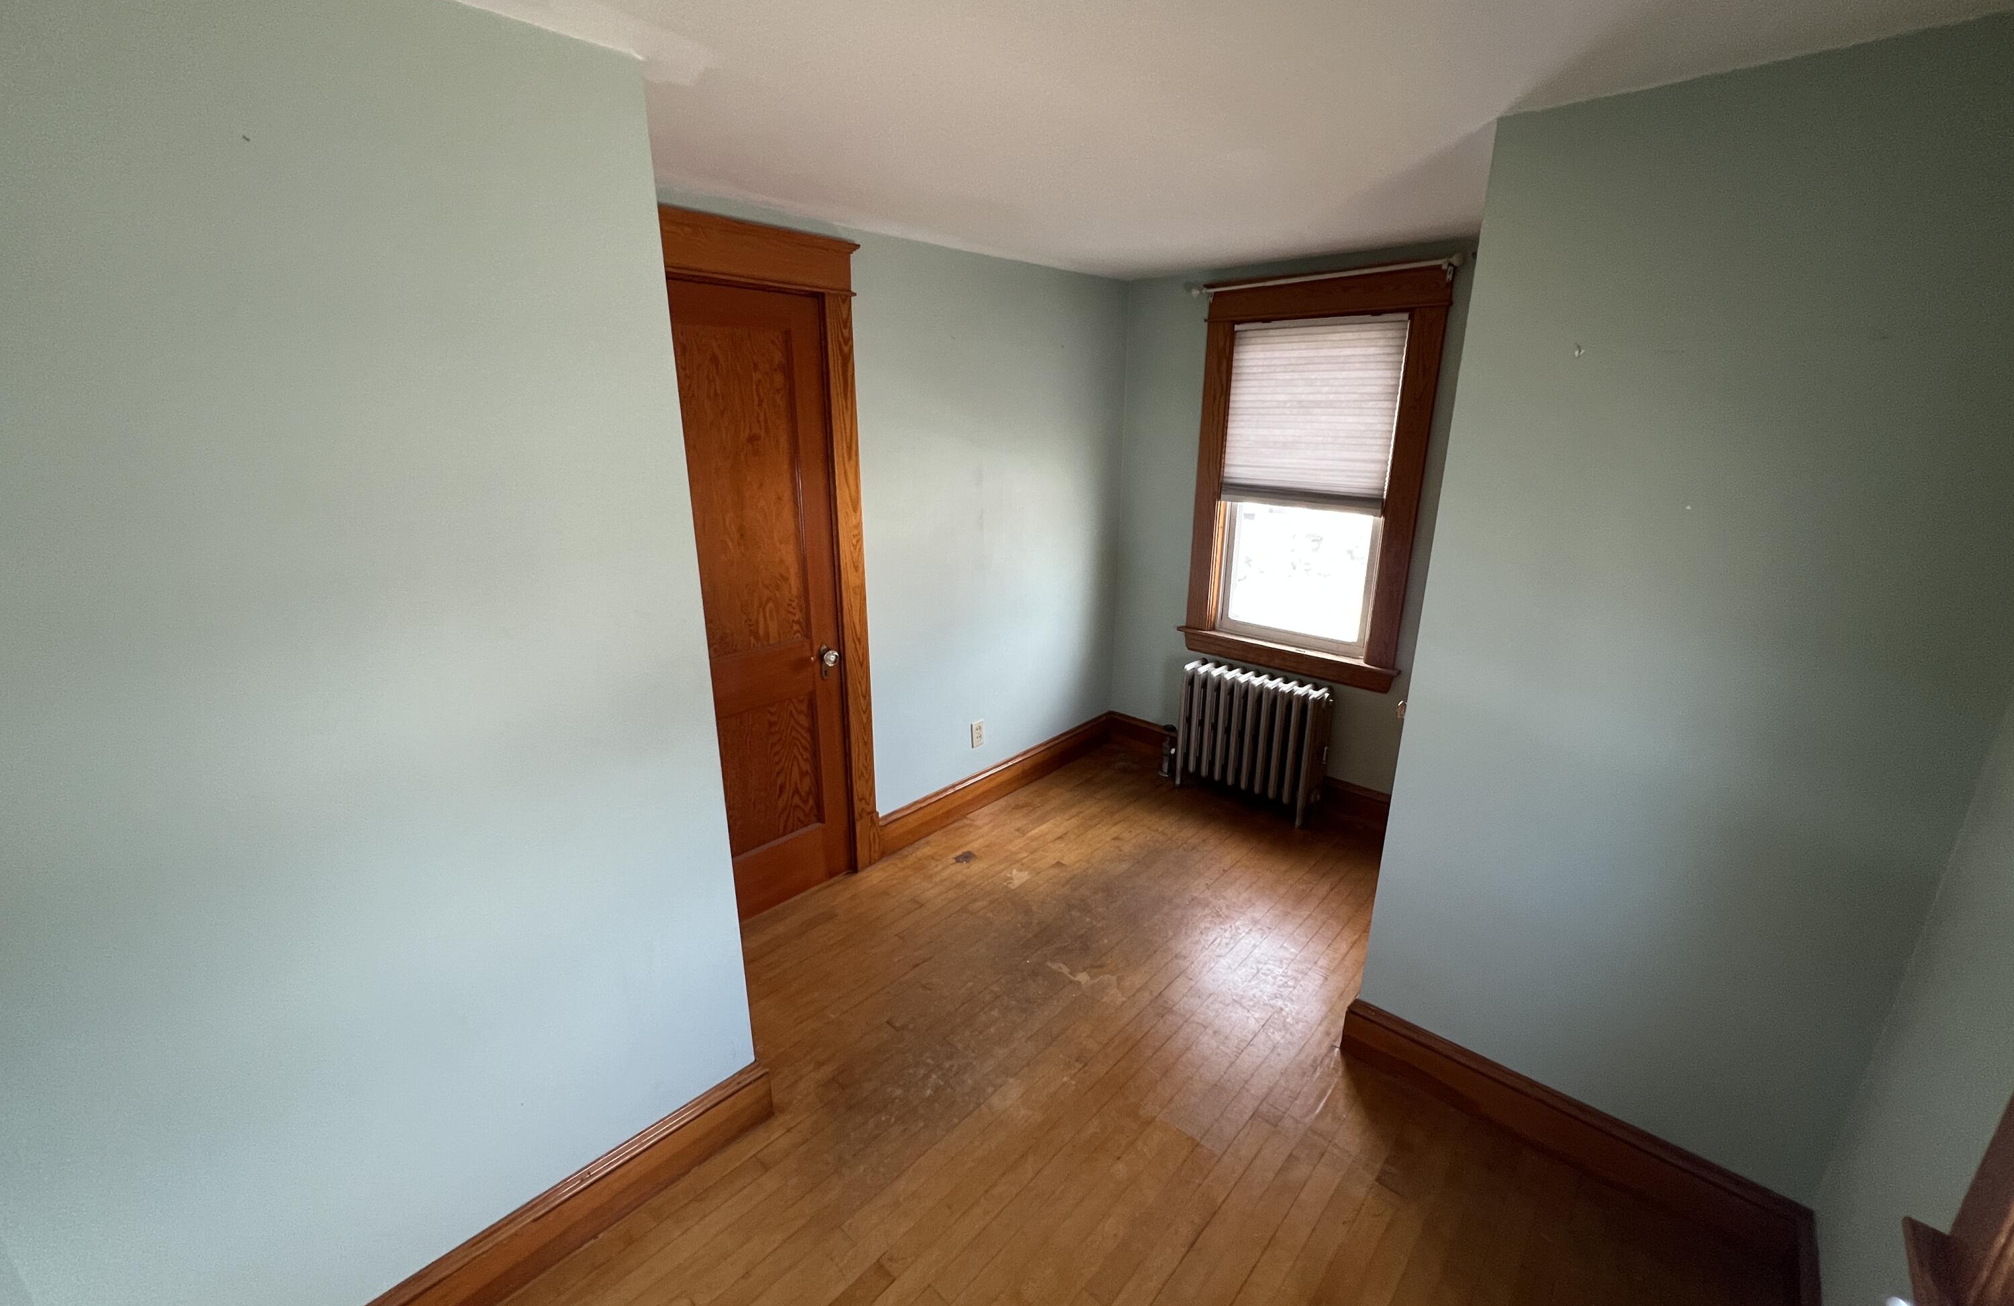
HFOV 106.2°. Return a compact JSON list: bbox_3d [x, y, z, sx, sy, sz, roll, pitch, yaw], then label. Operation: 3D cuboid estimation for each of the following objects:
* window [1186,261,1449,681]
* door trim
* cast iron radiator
[{"bbox_3d":[1.222,-0.696,3.140,0.970,1.590,0.120,15,22,40],"label":"window"},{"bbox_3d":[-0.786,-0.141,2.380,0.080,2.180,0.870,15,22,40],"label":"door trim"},{"bbox_3d":[1.089,0.388,3.404,0.640,0.600,0.185,15,22,40],"label":"cast iron radiator"}]

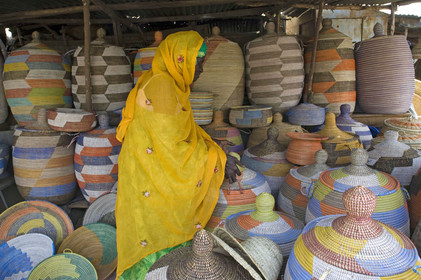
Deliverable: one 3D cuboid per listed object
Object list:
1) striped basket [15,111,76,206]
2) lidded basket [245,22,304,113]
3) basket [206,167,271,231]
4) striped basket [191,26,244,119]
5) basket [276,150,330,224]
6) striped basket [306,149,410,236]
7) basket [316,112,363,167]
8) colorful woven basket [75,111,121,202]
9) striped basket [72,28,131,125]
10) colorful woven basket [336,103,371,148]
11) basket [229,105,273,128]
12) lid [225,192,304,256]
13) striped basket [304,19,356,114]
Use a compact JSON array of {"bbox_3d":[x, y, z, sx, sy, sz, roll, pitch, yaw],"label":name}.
[{"bbox_3d":[-1.208,0.106,2.155,0.410,0.660,0.410,0,9,0],"label":"striped basket"},{"bbox_3d":[0.524,-0.577,2.356,0.468,0.702,0.468,0,10,0],"label":"lidded basket"},{"bbox_3d":[0.166,0.363,1.848,0.430,0.580,0.430,0,9,0],"label":"basket"},{"bbox_3d":[0.053,-0.546,2.392,0.454,0.728,0.454,0,10,0],"label":"striped basket"},{"bbox_3d":[0.600,0.357,1.657,0.445,0.620,0.445,0,10,0],"label":"basket"},{"bbox_3d":[0.745,0.365,1.514,0.475,0.650,0.475,0,9,0],"label":"striped basket"},{"bbox_3d":[0.813,0.055,1.919,0.351,0.470,0.351,0,10,0],"label":"basket"},{"bbox_3d":[-0.769,0.117,2.123,0.422,0.618,0.422,0,10,0],"label":"colorful woven basket"},{"bbox_3d":[-0.856,-0.508,2.327,0.470,0.723,0.470,0,10,0],"label":"striped basket"},{"bbox_3d":[1.030,-0.020,2.231,0.417,0.500,0.417,0,10,0],"label":"colorful woven basket"},{"bbox_3d":[0.302,-0.178,2.152,0.321,0.134,0.321,0,10,0],"label":"basket"},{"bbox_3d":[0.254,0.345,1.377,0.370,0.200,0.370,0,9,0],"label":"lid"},{"bbox_3d":[1.014,-0.637,2.566,0.425,0.800,0.425,0,9,0],"label":"striped basket"}]

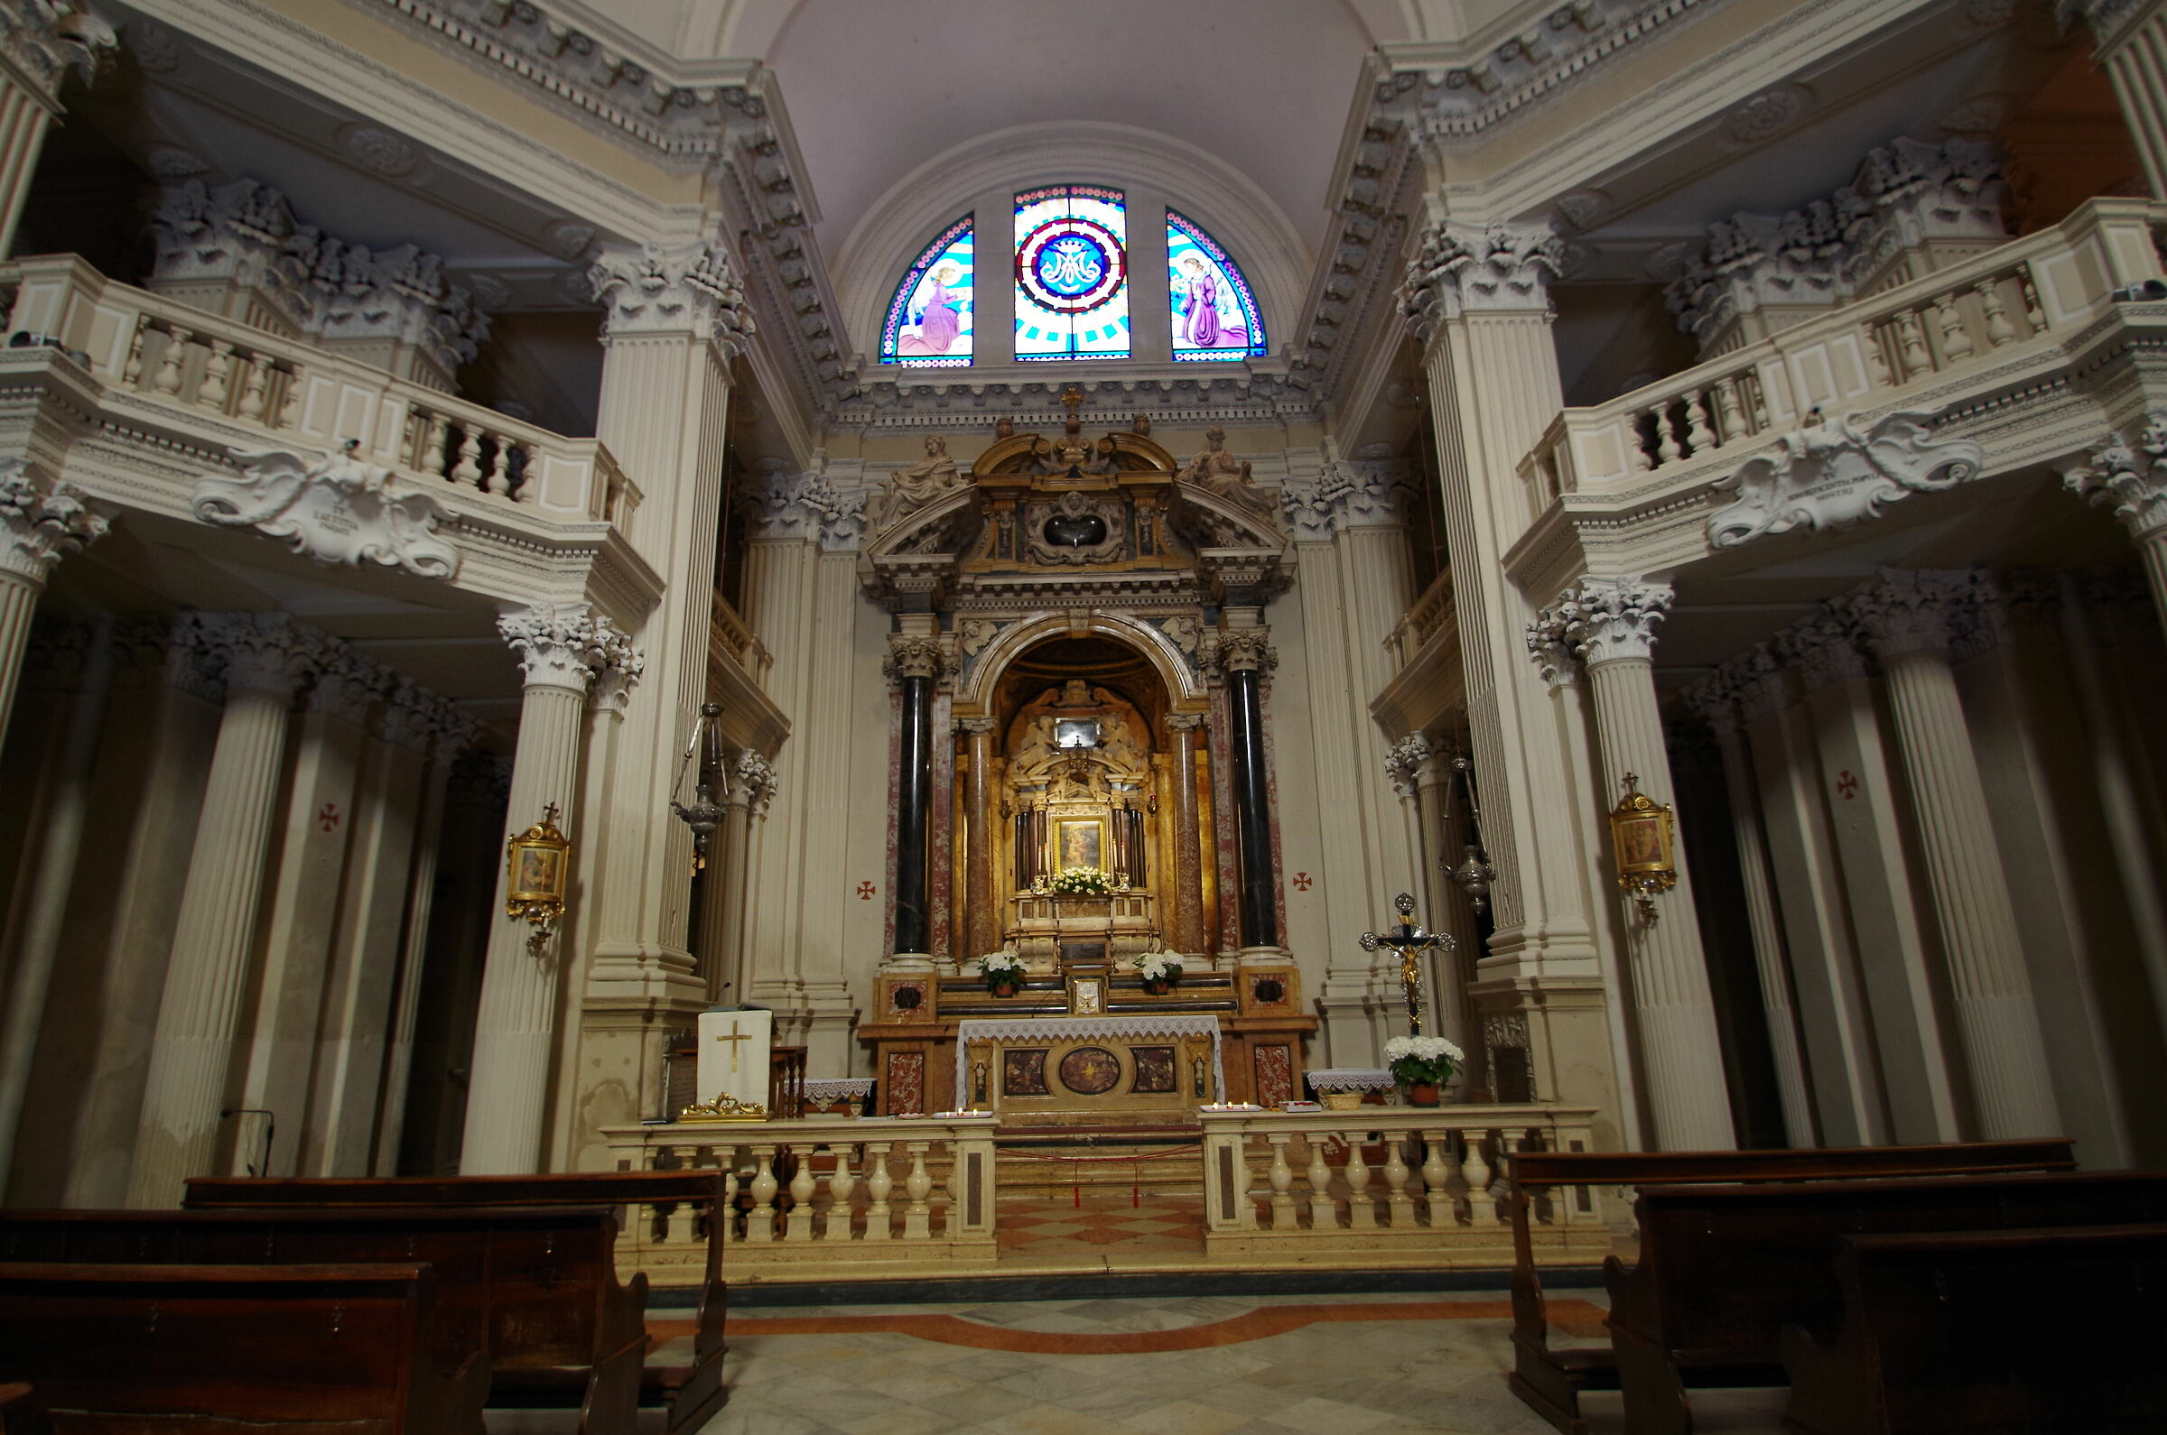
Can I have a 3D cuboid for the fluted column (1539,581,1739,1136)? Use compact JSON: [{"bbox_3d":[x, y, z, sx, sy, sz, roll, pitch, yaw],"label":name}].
[{"bbox_3d":[3.696,1.177,6.965,0.552,4.304,0.552,-1,-15,0],"label":"fluted column"}]

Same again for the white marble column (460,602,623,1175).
[{"bbox_3d":[-3.576,1.340,6.972,0.552,4.304,0.552,-1,-15,0],"label":"white marble column"}]

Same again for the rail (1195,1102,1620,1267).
[{"bbox_3d":[1.964,2.917,6.872,2.512,0.800,0.384,-1,-15,0],"label":"rail"}]

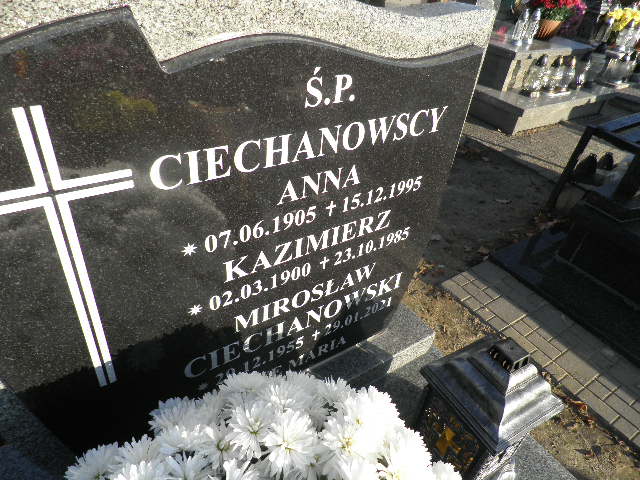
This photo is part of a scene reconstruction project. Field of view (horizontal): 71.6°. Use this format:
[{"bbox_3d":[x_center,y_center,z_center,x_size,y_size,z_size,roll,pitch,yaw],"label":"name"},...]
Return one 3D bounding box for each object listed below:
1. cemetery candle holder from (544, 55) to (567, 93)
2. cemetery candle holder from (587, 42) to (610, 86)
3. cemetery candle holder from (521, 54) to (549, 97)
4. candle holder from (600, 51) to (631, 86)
[{"bbox_3d":[2.054,-1.436,3.854,0.125,0.310,0.125,-18,43,-29],"label":"cemetery candle holder"},{"bbox_3d":[2.632,-1.644,4.196,0.135,0.345,0.135,-18,43,-29],"label":"cemetery candle holder"},{"bbox_3d":[1.837,-1.374,3.725,0.125,0.325,0.125,-18,43,-29],"label":"cemetery candle holder"},{"bbox_3d":[2.849,-1.646,4.257,0.165,0.315,0.165,-18,43,-29],"label":"candle holder"}]

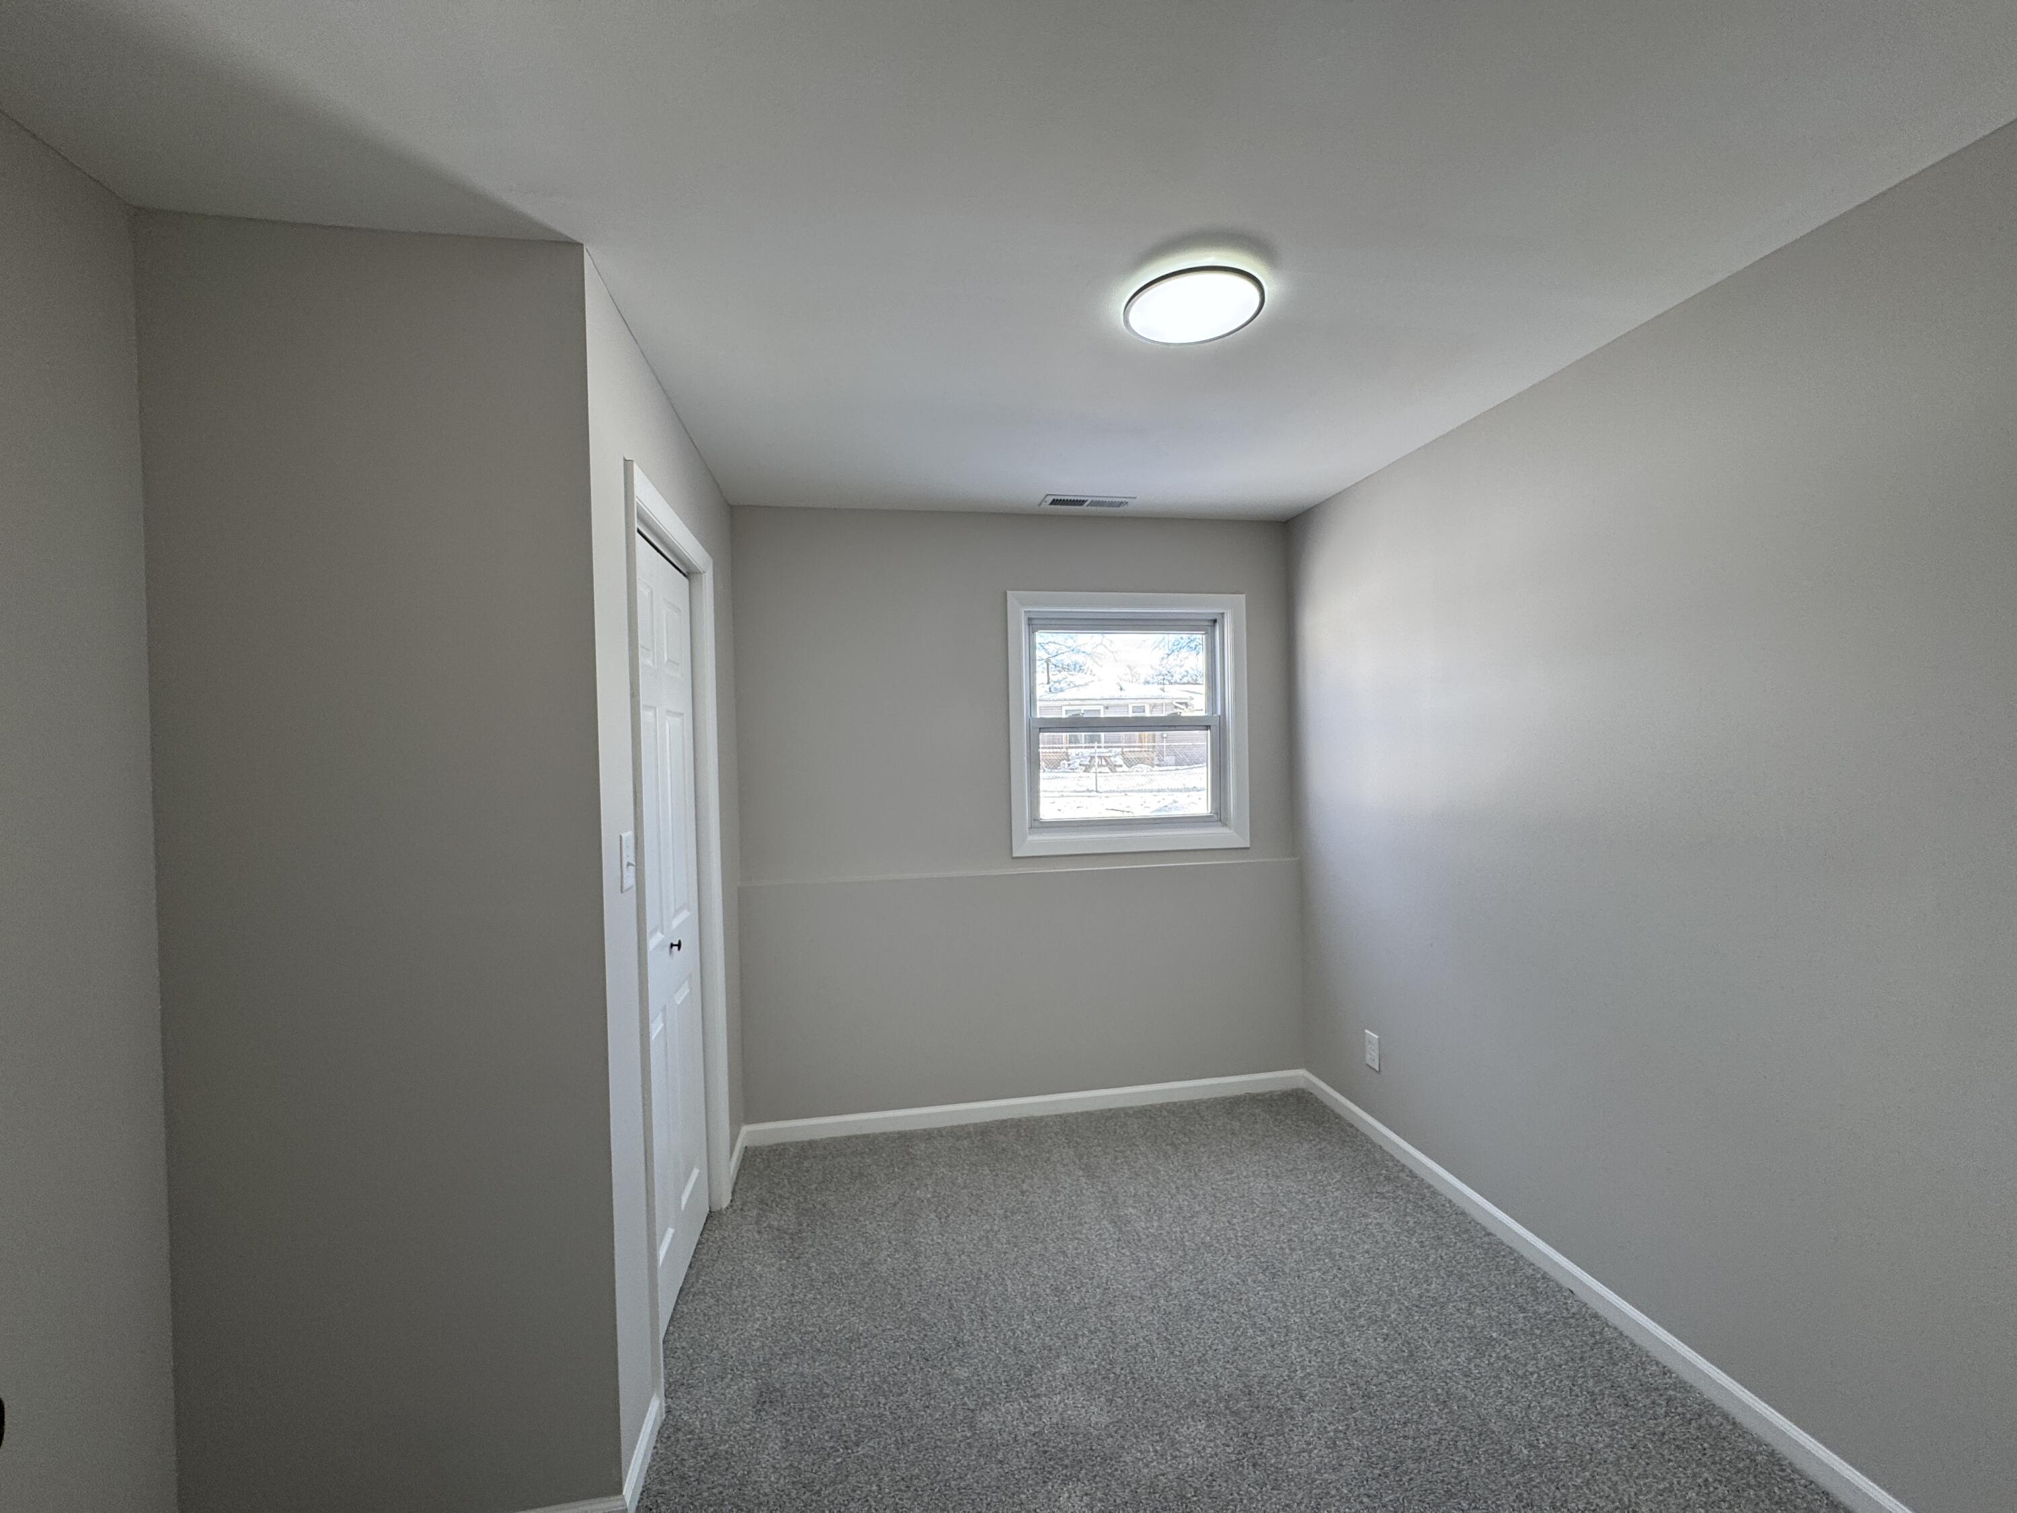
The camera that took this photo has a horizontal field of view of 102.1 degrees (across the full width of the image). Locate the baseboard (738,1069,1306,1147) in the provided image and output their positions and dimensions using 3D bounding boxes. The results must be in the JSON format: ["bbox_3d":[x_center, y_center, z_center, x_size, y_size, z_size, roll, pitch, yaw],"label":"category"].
[{"bbox_3d":[0.130,1.388,3.235,2.264,0.073,0.020,-1,1,-10],"label":"baseboard"}]

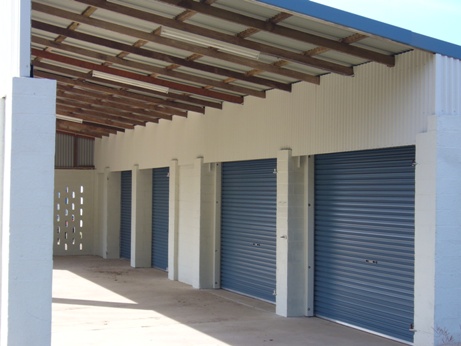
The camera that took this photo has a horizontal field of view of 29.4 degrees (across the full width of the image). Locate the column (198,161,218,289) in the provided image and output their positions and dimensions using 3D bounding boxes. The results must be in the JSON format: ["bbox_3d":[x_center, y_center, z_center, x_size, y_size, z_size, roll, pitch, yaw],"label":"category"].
[{"bbox_3d":[-0.524,1.110,19.354,0.432,2.830,0.441,1,-2,-21],"label":"column"}]

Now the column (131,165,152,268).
[{"bbox_3d":[-2.458,1.212,24.451,0.451,2.830,0.451,1,-2,-21],"label":"column"}]

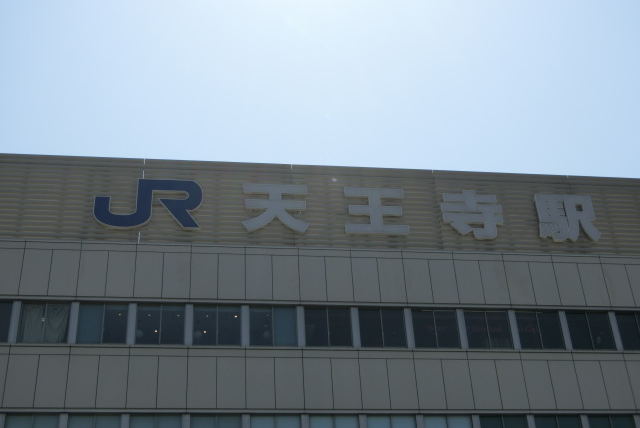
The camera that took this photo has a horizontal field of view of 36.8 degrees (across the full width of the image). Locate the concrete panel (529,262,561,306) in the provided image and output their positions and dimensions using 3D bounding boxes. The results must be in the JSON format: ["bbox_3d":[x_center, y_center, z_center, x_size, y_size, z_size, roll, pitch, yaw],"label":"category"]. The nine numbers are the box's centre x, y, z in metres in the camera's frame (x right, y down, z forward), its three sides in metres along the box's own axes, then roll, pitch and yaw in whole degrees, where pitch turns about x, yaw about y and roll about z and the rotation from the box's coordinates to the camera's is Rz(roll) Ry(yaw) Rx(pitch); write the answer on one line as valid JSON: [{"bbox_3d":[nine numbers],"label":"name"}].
[{"bbox_3d":[8.373,2.624,35.900,0.970,1.854,0.100,2,-34,-8],"label":"concrete panel"}]

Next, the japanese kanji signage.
[{"bbox_3d":[1.362,-0.040,37.611,19.892,2.358,0.250,2,-34,-8],"label":"japanese kanji signage"}]

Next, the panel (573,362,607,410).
[{"bbox_3d":[8.842,5.604,31.370,0.900,1.724,0.120,2,-34,-8],"label":"panel"}]

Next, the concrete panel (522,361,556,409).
[{"bbox_3d":[7.842,6.161,34.579,0.990,1.894,0.120,2,-34,-8],"label":"concrete panel"}]

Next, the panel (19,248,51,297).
[{"bbox_3d":[-10.186,2.103,34.426,0.990,1.884,0.120,2,-34,-8],"label":"panel"}]

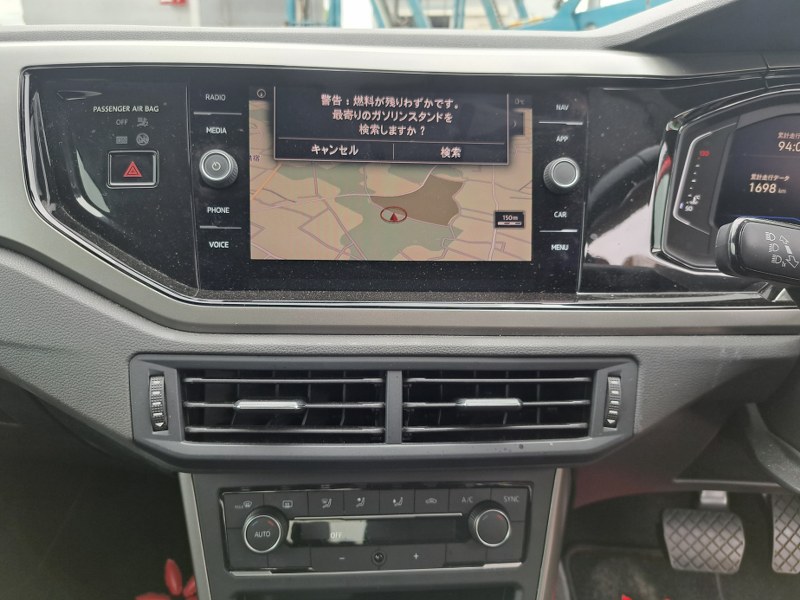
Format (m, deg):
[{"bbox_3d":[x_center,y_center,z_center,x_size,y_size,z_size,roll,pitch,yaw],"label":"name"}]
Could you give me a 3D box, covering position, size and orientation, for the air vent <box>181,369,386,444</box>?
[{"bbox_3d":[-0.070,0.064,0.343,0.124,0.044,0.028,0,-3,-2],"label":"air vent"}]

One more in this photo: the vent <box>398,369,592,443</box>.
[{"bbox_3d":[0.059,0.066,0.355,0.124,0.044,0.028,0,-3,-9],"label":"vent"}]

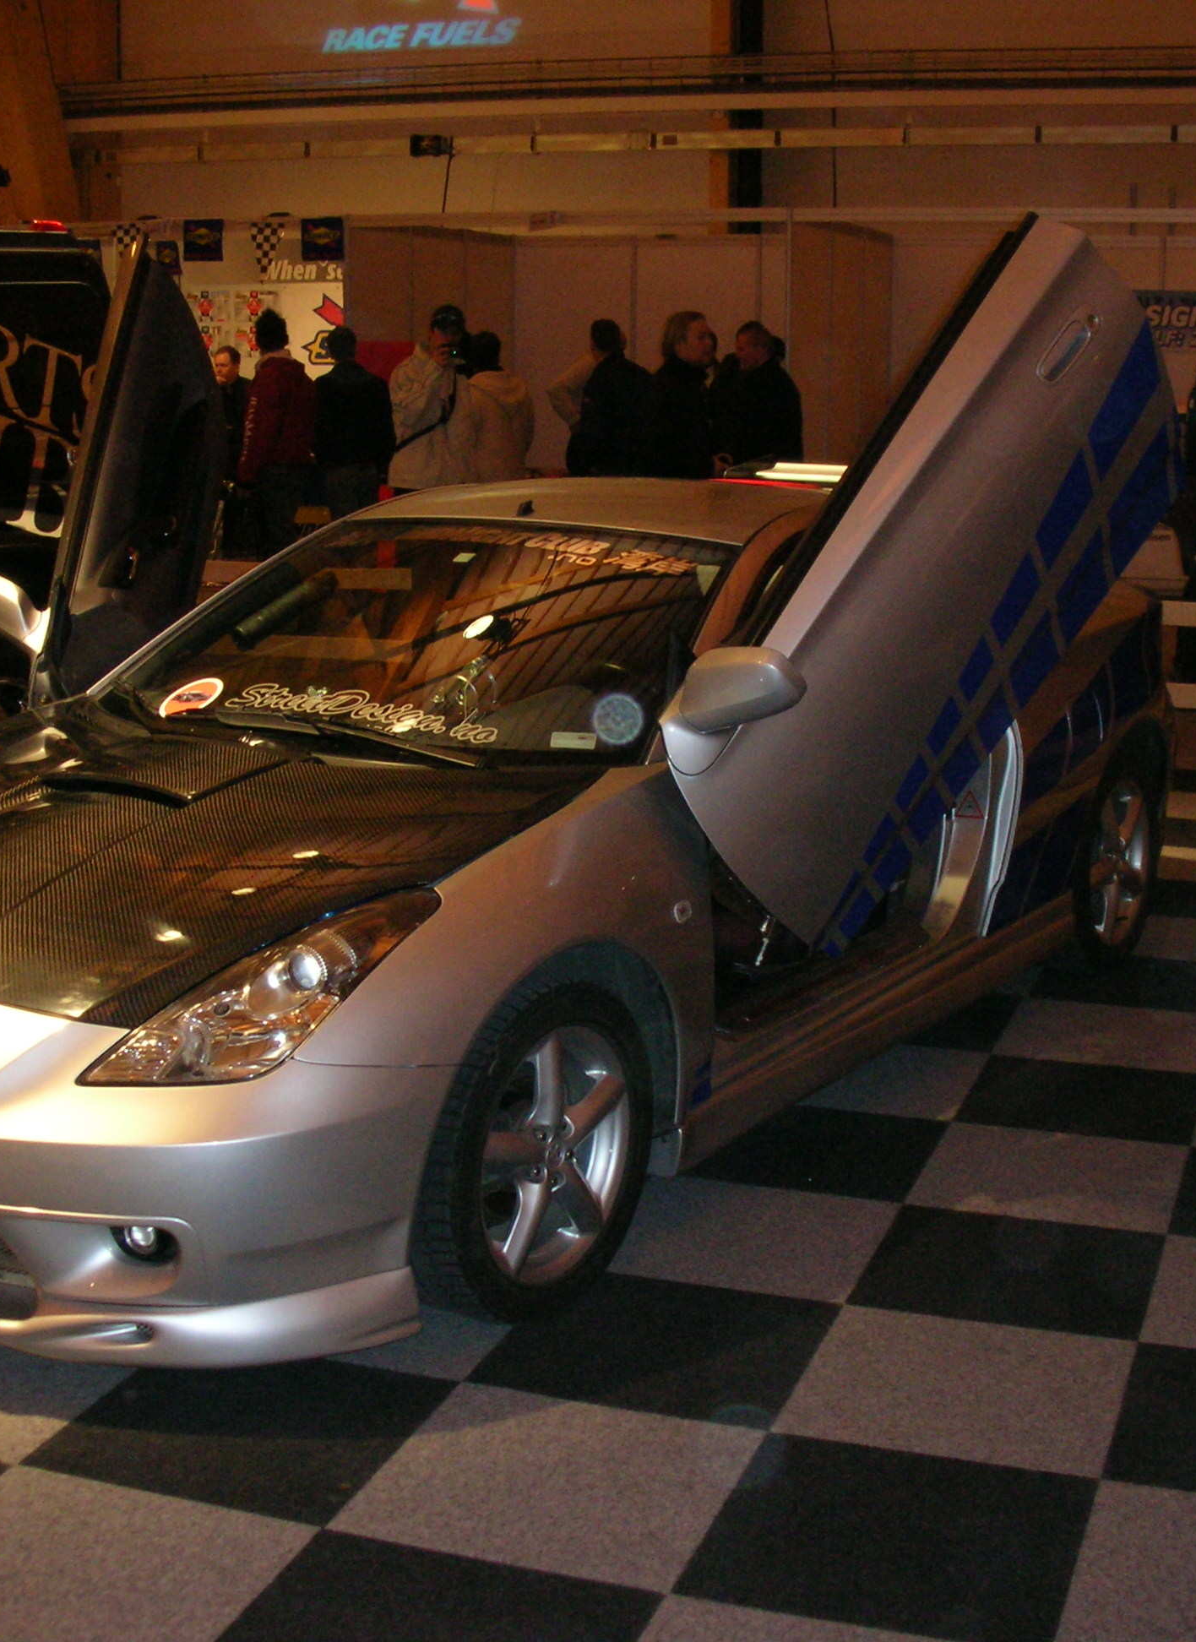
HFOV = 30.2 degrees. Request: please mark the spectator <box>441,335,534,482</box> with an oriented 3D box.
[{"bbox_3d":[-0.568,-1.698,11.674,0.500,1.730,0.340,0,12,-3],"label":"spectator"}]

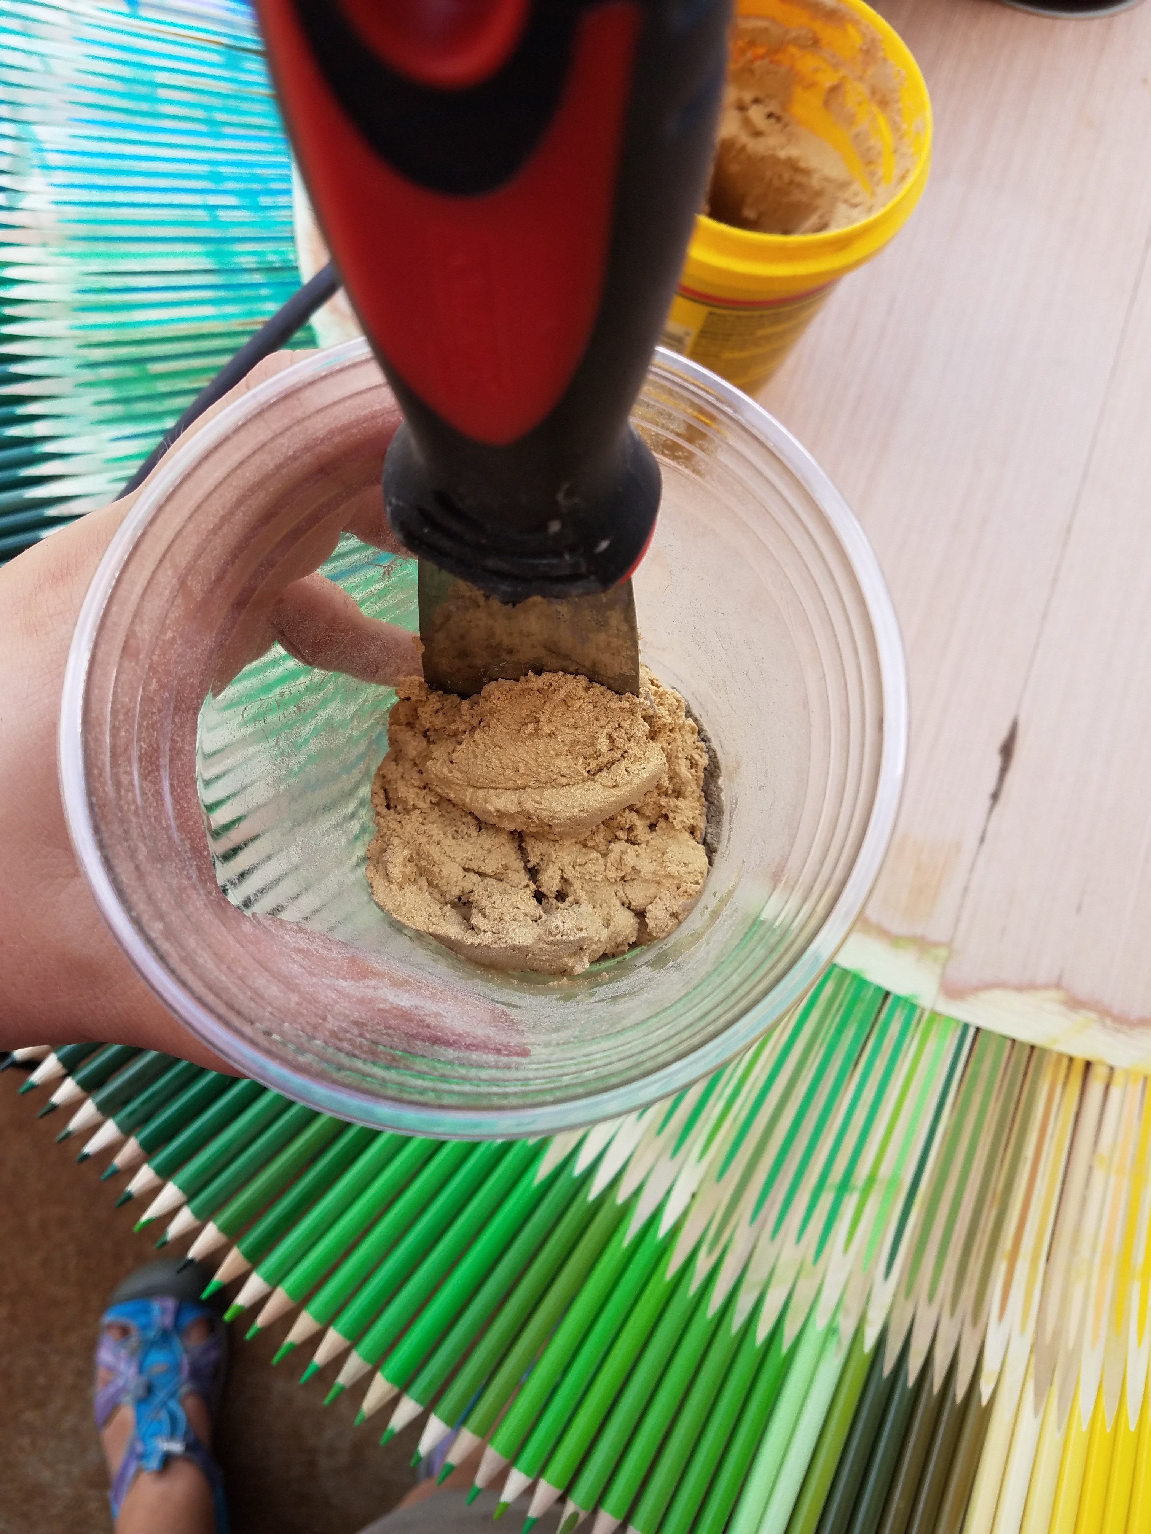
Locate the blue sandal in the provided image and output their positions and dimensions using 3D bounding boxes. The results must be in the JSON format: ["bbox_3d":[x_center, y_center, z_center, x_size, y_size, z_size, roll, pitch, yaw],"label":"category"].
[{"bbox_3d":[-0.325,0.523,0.893,0.104,0.105,0.256,-5,76,-5],"label":"blue sandal"}]

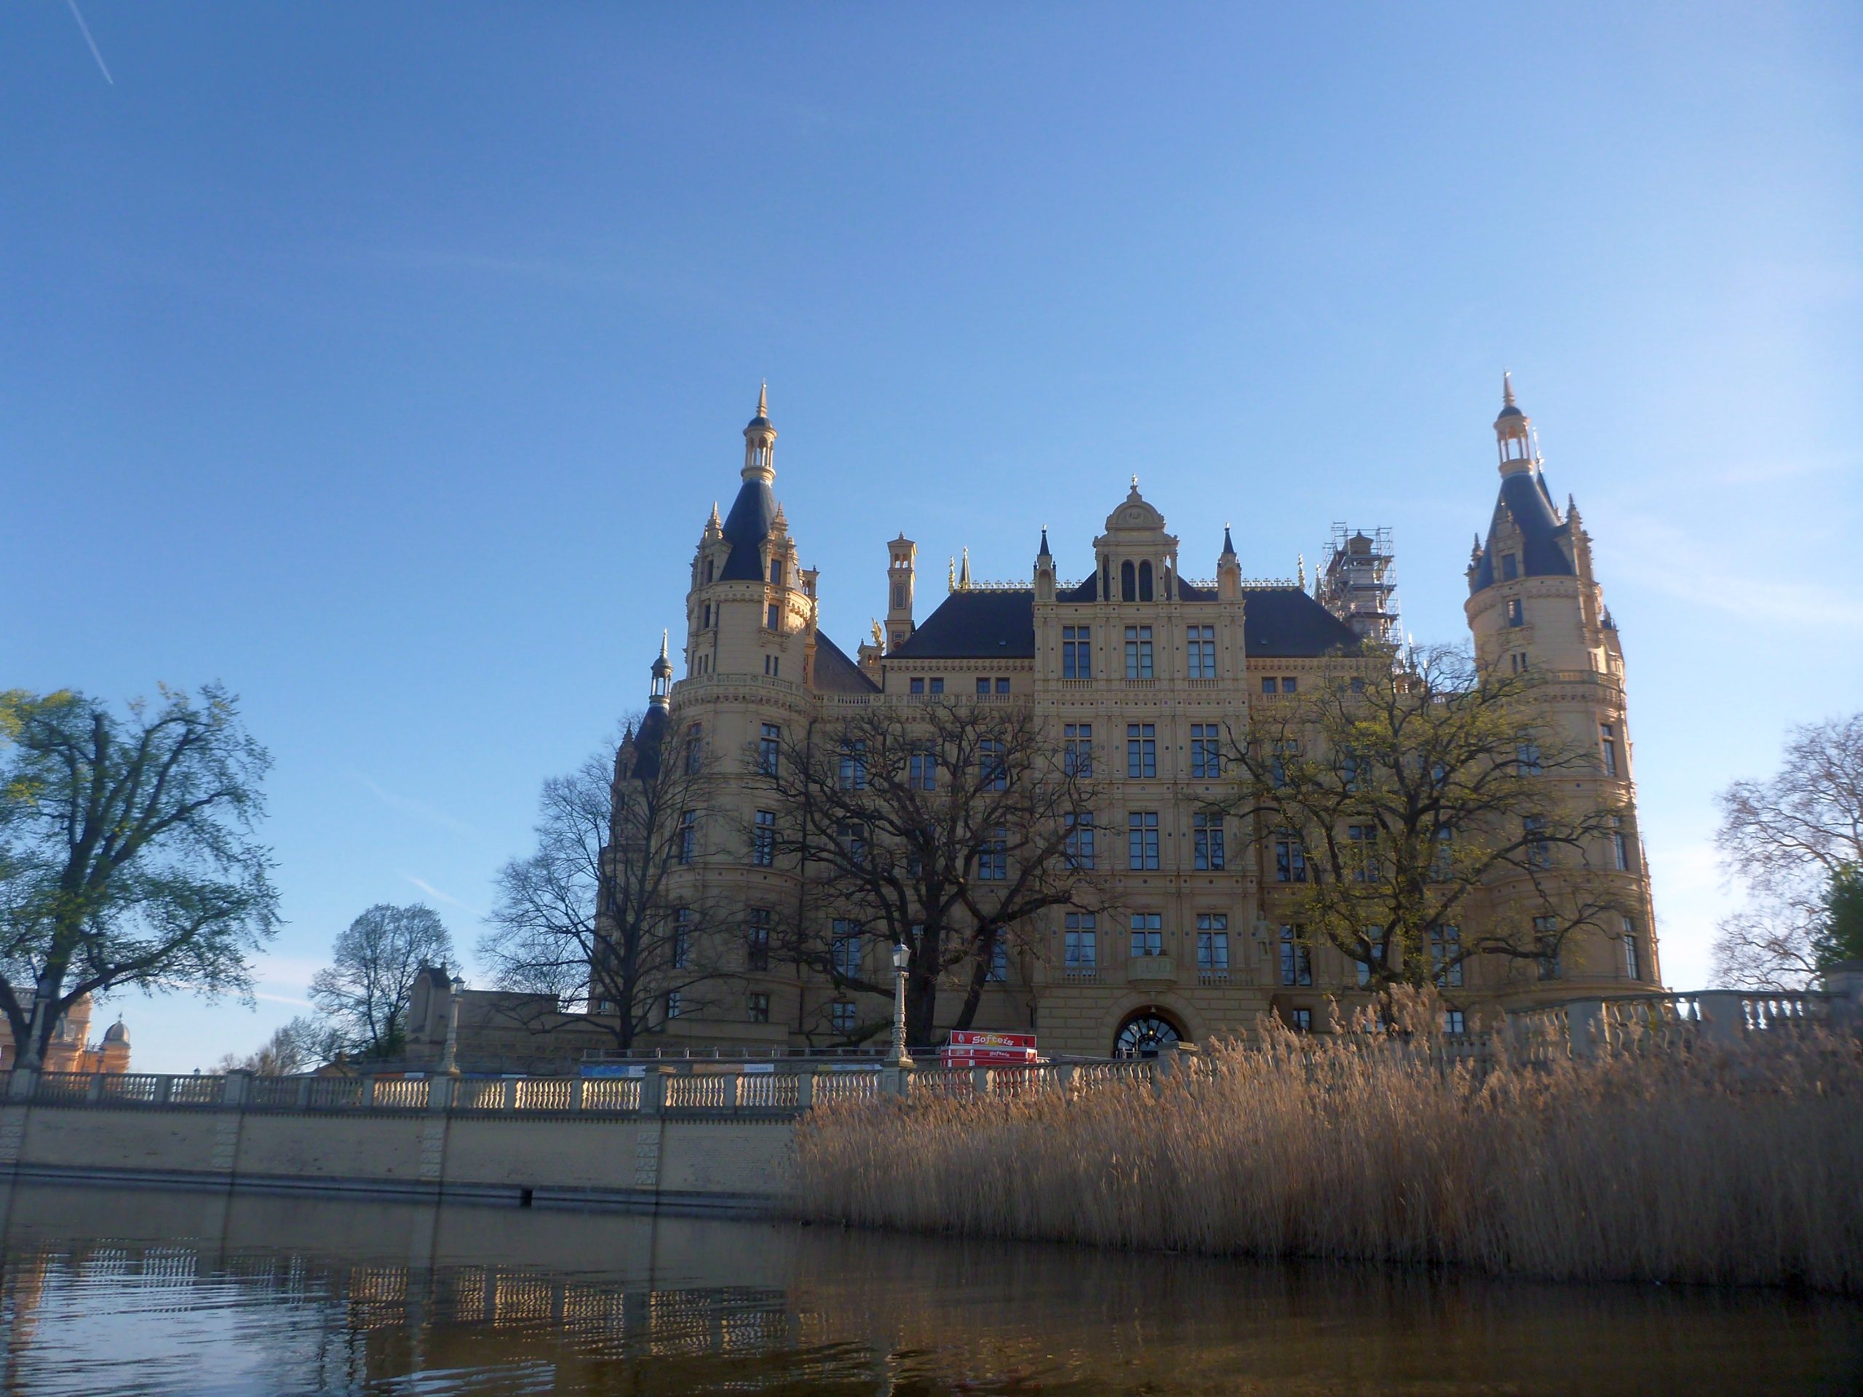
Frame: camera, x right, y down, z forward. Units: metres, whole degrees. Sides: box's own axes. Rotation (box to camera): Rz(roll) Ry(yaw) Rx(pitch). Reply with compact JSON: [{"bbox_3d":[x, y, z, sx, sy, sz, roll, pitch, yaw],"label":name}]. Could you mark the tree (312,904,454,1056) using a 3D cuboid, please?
[{"bbox_3d":[-41.439,22.522,113.231,11.000,14.365,10.500,1,-17,0],"label":"tree"}]

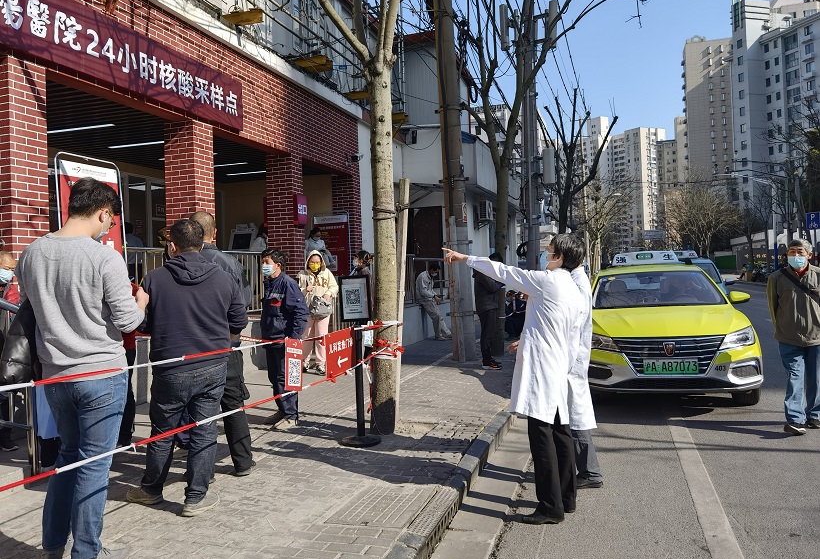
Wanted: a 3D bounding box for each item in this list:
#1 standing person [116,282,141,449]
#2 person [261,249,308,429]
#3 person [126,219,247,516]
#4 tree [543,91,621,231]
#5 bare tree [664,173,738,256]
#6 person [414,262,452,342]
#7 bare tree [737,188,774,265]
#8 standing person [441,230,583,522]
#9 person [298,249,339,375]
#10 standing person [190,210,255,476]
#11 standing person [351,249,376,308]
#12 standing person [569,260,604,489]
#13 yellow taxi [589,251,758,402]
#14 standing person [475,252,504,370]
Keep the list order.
[{"bbox_3d":[-2.363,0.547,5.150,0.330,1.600,0.460,-2,1,12],"label":"standing person"},{"bbox_3d":[-1.177,0.530,6.000,0.360,1.620,0.480,-2,1,-30],"label":"person"},{"bbox_3d":[-1.310,0.471,3.750,0.630,1.690,0.460,-2,1,-19],"label":"person"},{"bbox_3d":[5.065,-2.246,19.000,2.100,6.300,2.000,-1,1,18],"label":"tree"},{"bbox_3d":[22.788,-4.235,50.000,5.800,8.300,5.600,-1,1,18],"label":"bare tree"},{"bbox_3d":[0.470,0.430,12.800,0.660,1.500,0.500,-2,1,18],"label":"person"},{"bbox_3d":[23.768,-3.199,44.000,2.700,6.100,2.700,-2,1,18],"label":"bare tree"},{"bbox_3d":[0.689,0.603,3.950,0.780,1.700,0.580,-1,1,41],"label":"standing person"},{"bbox_3d":[-1.258,0.442,8.700,0.530,1.660,0.380,-2,1,0],"label":"person"},{"bbox_3d":[-1.284,0.433,4.180,0.560,1.730,0.420,-2,1,6],"label":"standing person"},{"bbox_3d":[-0.626,0.399,8.800,0.380,1.600,0.480,-2,1,-15],"label":"standing person"},{"bbox_3d":[1.106,0.558,4.380,0.360,1.670,0.500,-1,1,25],"label":"standing person"},{"bbox_3d":[3.070,0.468,8.144,1.880,1.620,4.560,-2,1,16],"label":"yellow taxi"},{"bbox_3d":[1.119,0.443,9.000,0.400,1.620,0.500,-2,1,6],"label":"standing person"}]

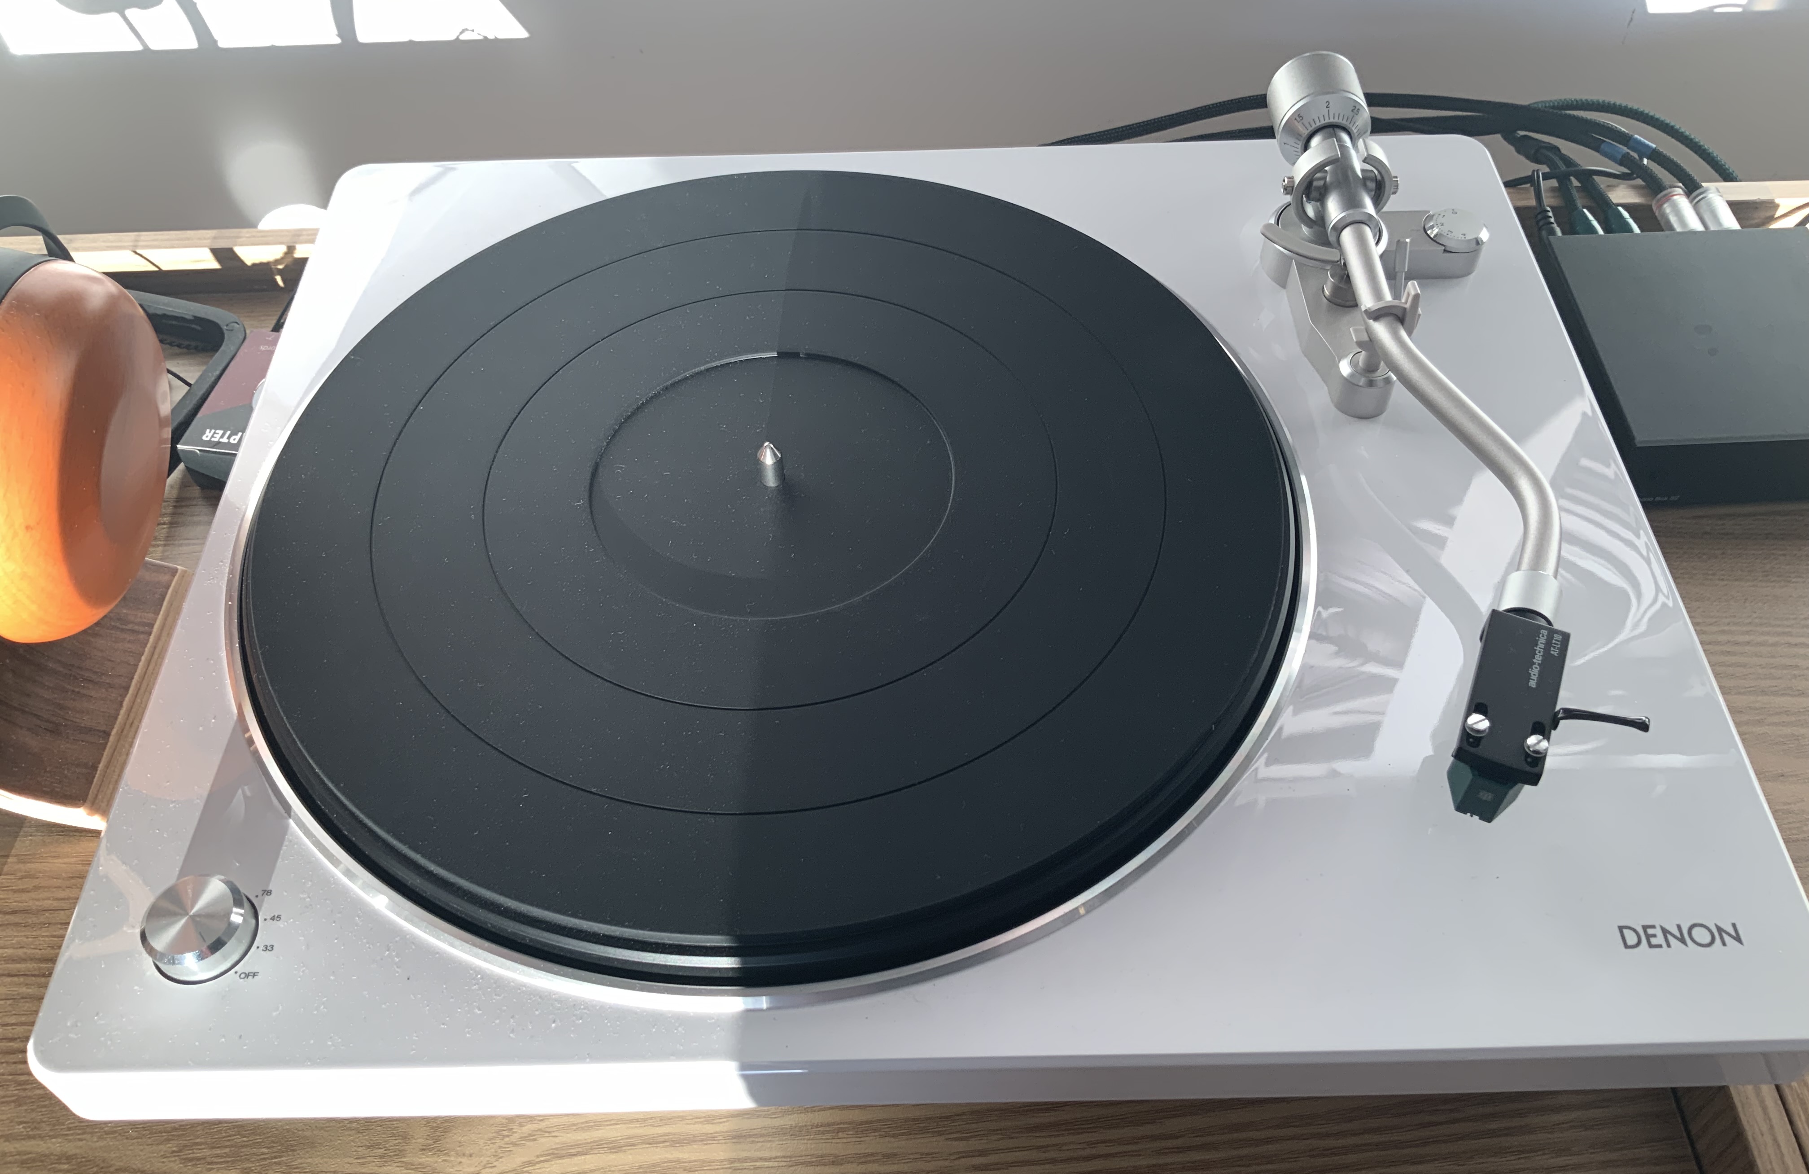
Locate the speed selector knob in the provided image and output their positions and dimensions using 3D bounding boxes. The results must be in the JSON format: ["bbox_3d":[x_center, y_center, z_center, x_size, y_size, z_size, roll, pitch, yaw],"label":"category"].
[{"bbox_3d":[-0.168,0.080,0.360,0.025,0.010,0.025,-1,51,1],"label":"speed selector knob"}]

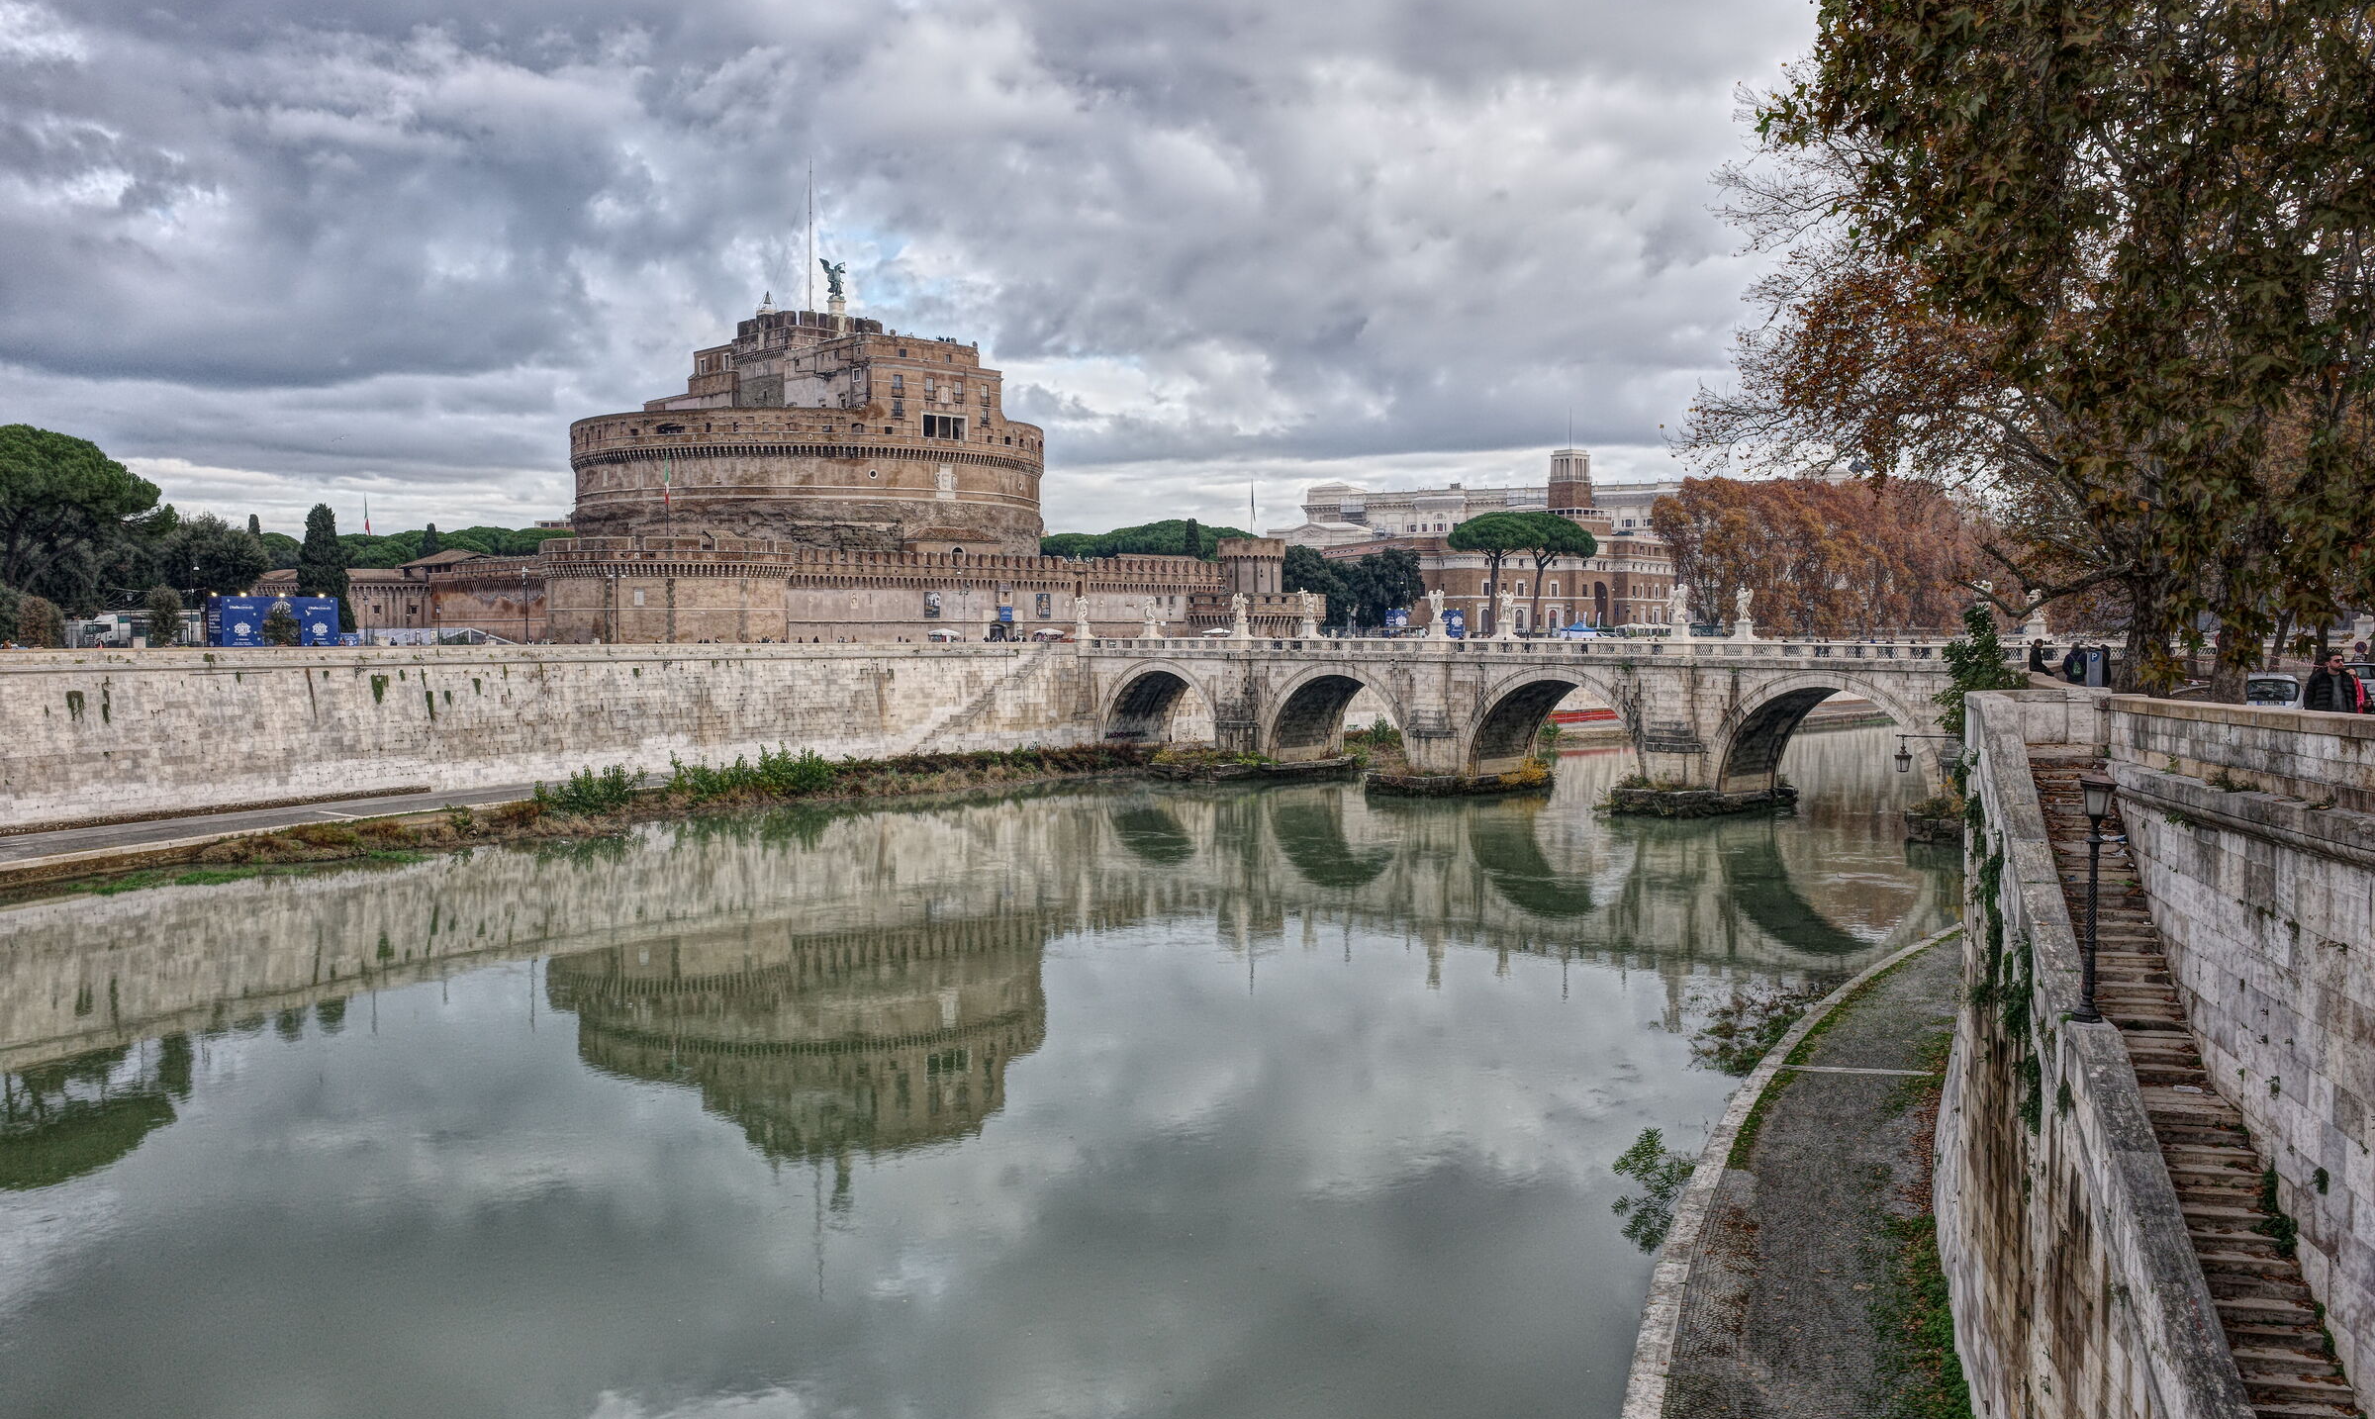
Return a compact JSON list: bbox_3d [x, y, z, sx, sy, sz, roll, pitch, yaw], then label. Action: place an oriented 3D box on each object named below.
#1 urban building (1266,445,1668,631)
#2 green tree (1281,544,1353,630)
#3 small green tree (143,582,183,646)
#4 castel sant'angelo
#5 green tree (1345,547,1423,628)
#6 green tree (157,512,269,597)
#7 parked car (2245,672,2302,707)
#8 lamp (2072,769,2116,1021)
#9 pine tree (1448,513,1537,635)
[{"bbox_3d":[63.200,-33.570,391.072,82.000,41.000,55.000,0,2,9],"label":"urban building"},{"bbox_3d":[19.548,-16.897,279.582,12.000,16.000,12.000,0,2,4],"label":"green tree"},{"bbox_3d":[-81.437,-6.992,146.846,3.200,6.100,3.200,-1,2,-29],"label":"small green tree"},{"bbox_3d":[-53.000,-33.563,260.994,100.000,51.000,100.000,-2,3,-44],"label":"castel sant'angelo"},{"bbox_3d":[29.885,-16.967,281.581,12.500,16.000,12.500,0,2,6],"label":"green tree"},{"bbox_3d":[-103.991,-13.522,196.650,12.500,15.600,12.500,-1,2,-28],"label":"green tree"},{"bbox_3d":[29.641,-0.252,50.567,1.680,1.550,3.800,1,2,28],"label":"parked car"},{"bbox_3d":[11.483,2.386,23.497,0.460,3.120,0.460,0,2,11],"label":"lamp"},{"bbox_3d":[48.503,-20.042,289.479,15.000,22.000,15.000,0,2,9],"label":"pine tree"}]

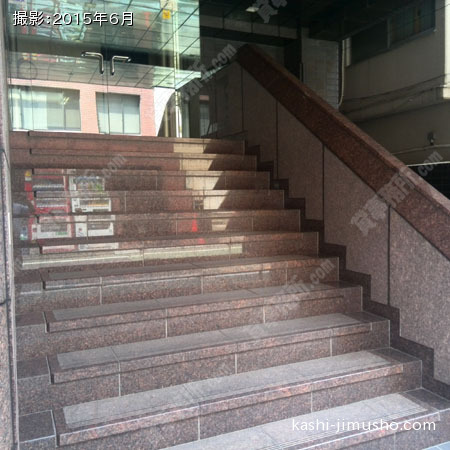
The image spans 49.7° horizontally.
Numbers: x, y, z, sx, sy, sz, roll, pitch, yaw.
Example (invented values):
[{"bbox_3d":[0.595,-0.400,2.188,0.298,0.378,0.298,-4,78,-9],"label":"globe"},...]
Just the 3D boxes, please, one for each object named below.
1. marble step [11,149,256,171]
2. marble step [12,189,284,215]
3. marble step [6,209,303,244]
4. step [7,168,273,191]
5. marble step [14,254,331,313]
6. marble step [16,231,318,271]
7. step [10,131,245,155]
[{"bbox_3d":[-0.755,-0.574,4.420,2.194,0.172,0.277,-3,4,-23],"label":"marble step"},{"bbox_3d":[-0.541,-0.199,3.954,2.194,0.172,0.277,-3,4,-23],"label":"marble step"},{"bbox_3d":[-0.434,-0.012,3.722,2.194,0.172,0.277,-3,4,-23],"label":"marble step"},{"bbox_3d":[-0.648,-0.386,4.187,2.194,0.172,0.277,-3,4,-23],"label":"step"},{"bbox_3d":[-0.219,0.363,3.256,2.194,0.172,0.277,-3,4,-23],"label":"marble step"},{"bbox_3d":[-0.327,0.176,3.489,2.194,0.172,0.277,-3,4,-23],"label":"marble step"},{"bbox_3d":[-0.848,-0.748,4.626,2.192,0.172,0.310,-2,4,-25],"label":"step"}]

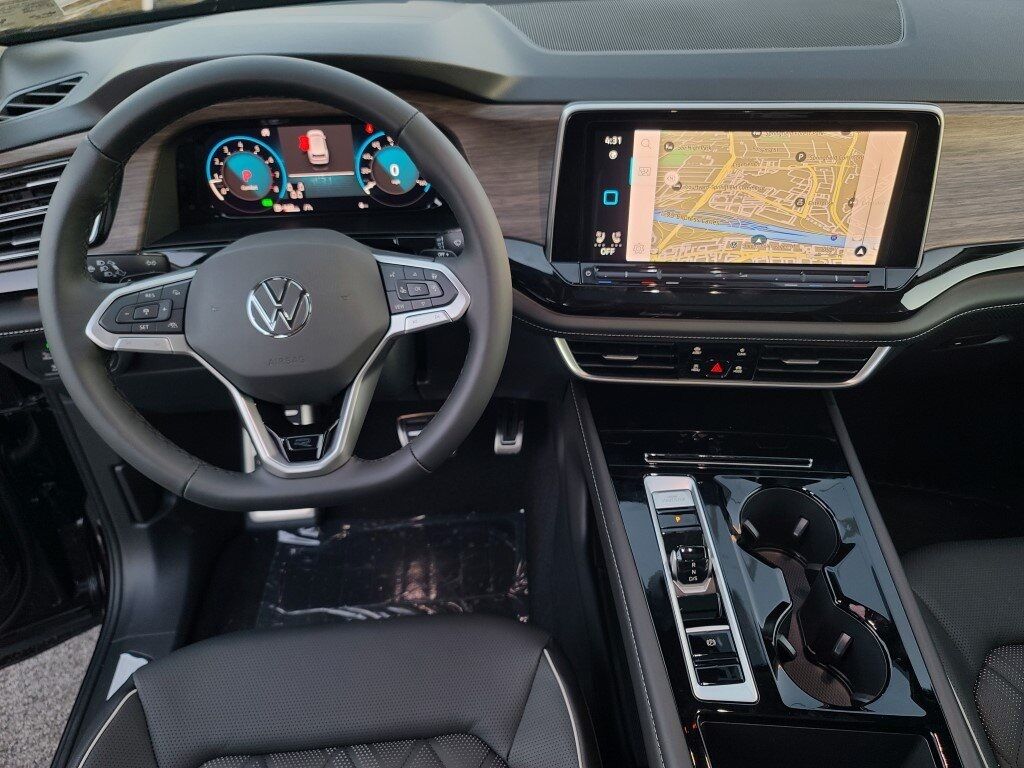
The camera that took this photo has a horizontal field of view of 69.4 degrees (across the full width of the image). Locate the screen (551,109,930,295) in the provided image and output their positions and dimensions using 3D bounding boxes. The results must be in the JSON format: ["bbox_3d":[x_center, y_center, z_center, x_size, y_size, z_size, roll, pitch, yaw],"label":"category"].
[{"bbox_3d":[0.215,-0.176,0.706,0.350,0.172,0.035,2,29,4],"label":"screen"}]

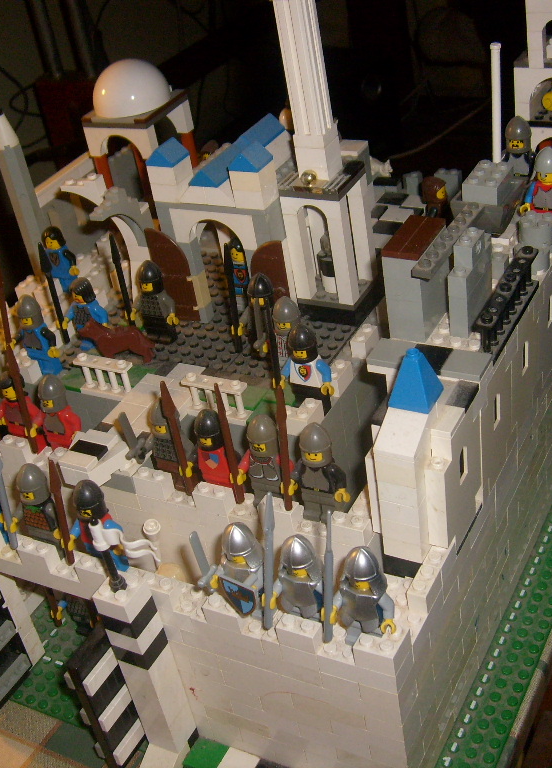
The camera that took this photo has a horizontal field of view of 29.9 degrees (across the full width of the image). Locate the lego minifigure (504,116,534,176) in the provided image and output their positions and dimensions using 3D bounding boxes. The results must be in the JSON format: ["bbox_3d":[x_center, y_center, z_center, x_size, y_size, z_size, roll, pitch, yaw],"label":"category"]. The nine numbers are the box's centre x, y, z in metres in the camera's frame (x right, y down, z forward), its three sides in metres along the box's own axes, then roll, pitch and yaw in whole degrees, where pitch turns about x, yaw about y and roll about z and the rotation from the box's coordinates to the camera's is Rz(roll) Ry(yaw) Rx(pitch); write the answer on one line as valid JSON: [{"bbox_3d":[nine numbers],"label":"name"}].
[{"bbox_3d":[0.118,-0.107,0.505,0.026,0.043,0.017,4,37,21],"label":"lego minifigure"}]

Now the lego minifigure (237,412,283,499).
[{"bbox_3d":[-0.002,0.034,0.436,0.025,0.045,0.016,10,40,28],"label":"lego minifigure"}]

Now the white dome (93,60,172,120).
[{"bbox_3d":[-0.090,-0.182,0.631,0.048,0.027,0.048,10,40,28],"label":"white dome"}]

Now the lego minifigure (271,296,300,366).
[{"bbox_3d":[0.006,-0.019,0.480,0.025,0.045,0.016,6,38,23],"label":"lego minifigure"}]

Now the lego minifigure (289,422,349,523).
[{"bbox_3d":[0.018,0.036,0.426,0.025,0.045,0.016,7,38,25],"label":"lego minifigure"}]

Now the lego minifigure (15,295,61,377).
[{"bbox_3d":[-0.120,-0.025,0.527,0.025,0.045,0.016,10,40,28],"label":"lego minifigure"}]

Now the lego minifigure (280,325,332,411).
[{"bbox_3d":[0.014,-0.005,0.471,0.026,0.043,0.017,9,39,27],"label":"lego minifigure"}]

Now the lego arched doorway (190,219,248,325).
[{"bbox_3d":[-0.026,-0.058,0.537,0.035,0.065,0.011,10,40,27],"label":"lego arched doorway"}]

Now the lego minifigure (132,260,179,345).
[{"bbox_3d":[-0.063,-0.041,0.542,0.026,0.043,0.017,9,39,27],"label":"lego minifigure"}]

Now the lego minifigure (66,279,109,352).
[{"bbox_3d":[-0.101,-0.036,0.547,0.026,0.042,0.017,10,40,27],"label":"lego minifigure"}]

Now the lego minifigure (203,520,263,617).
[{"bbox_3d":[-0.013,0.074,0.400,0.028,0.044,0.019,6,38,24],"label":"lego minifigure"}]

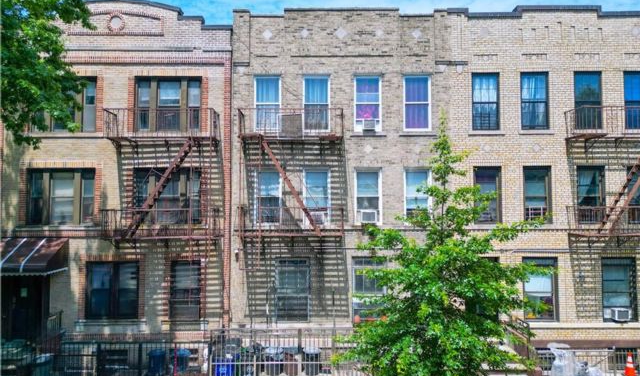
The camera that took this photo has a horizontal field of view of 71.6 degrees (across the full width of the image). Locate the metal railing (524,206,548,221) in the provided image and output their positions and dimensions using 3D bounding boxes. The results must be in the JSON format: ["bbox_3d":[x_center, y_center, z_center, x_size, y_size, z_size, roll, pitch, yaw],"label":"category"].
[{"bbox_3d":[6.685,0.812,13.701,0.710,0.460,0.040,0,-3,0],"label":"metal railing"}]

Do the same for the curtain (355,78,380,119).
[{"bbox_3d":[1.515,-2.741,13.977,0.770,1.420,0.080,0,-3,0],"label":"curtain"}]

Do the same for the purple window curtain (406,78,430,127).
[{"bbox_3d":[3.047,-2.676,13.969,0.770,1.620,0.080,0,-3,0],"label":"purple window curtain"}]

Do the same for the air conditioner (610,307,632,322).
[{"bbox_3d":[9.082,3.815,13.480,0.440,0.335,0.400,0,-3,0],"label":"air conditioner"}]

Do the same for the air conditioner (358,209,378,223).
[{"bbox_3d":[1.494,0.879,13.649,0.490,0.385,0.420,0,-3,0],"label":"air conditioner"}]

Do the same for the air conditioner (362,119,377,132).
[{"bbox_3d":[1.535,-1.923,13.751,0.400,0.300,0.380,0,-3,0],"label":"air conditioner"}]

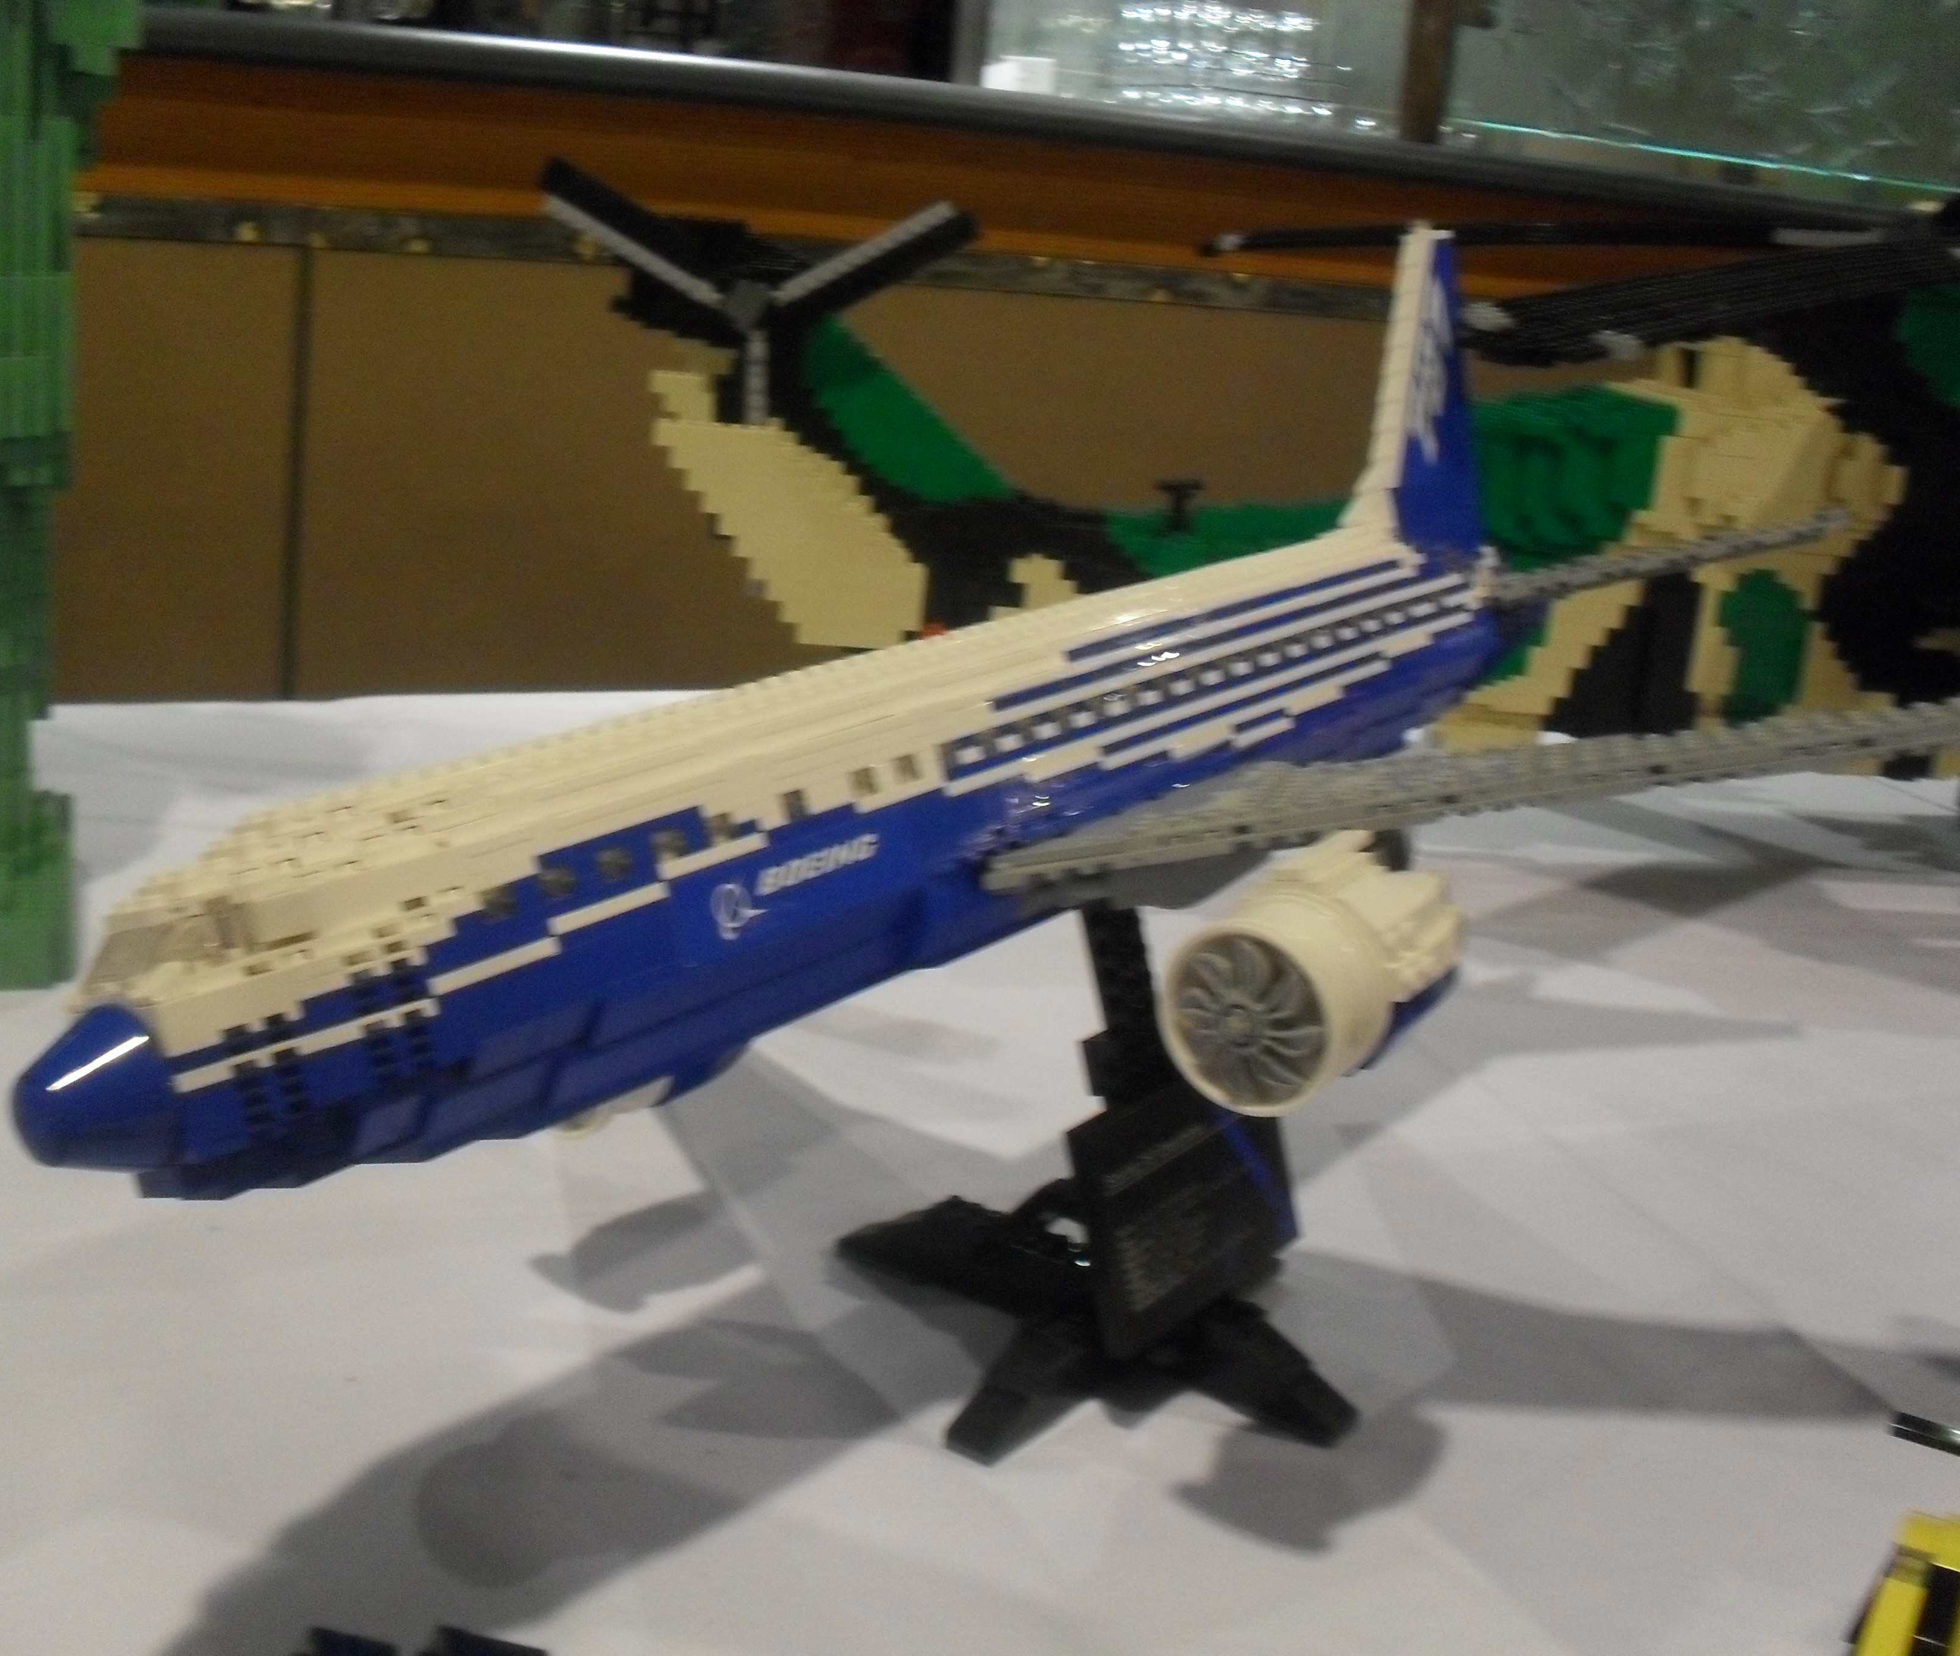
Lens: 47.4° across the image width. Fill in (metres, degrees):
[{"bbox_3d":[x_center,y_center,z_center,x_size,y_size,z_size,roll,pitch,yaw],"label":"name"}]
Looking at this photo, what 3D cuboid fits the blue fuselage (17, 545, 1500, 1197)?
[{"bbox_3d":[0.026,-0.024,0.641,0.067,0.080,0.640,-6,9,40],"label":"blue fuselage"}]

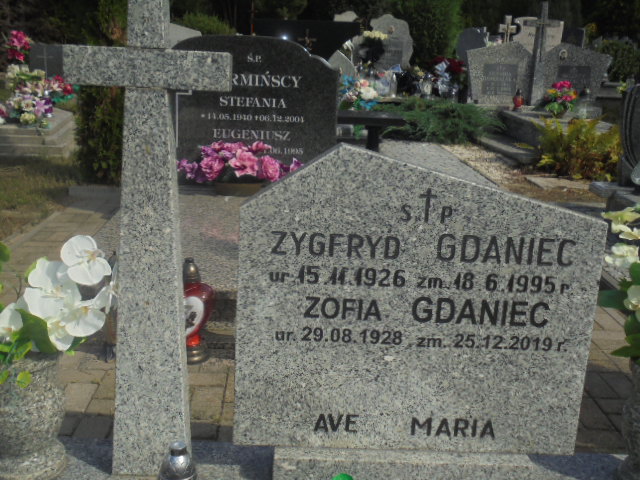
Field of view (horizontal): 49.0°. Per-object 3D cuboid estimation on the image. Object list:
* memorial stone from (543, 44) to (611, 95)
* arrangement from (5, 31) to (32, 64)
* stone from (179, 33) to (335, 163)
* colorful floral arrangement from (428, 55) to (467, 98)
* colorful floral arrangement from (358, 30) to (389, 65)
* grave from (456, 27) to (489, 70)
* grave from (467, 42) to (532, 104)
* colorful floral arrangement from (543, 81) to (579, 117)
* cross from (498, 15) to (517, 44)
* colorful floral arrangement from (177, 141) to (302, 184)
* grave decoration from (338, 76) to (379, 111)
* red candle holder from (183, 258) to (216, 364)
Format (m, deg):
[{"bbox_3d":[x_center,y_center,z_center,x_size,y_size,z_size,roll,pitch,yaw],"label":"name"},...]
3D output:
[{"bbox_3d":[2.963,-1.917,8.186,0.820,0.695,0.130,2,17,-3],"label":"memorial stone"},{"bbox_3d":[-3.028,-1.926,7.034,0.256,0.330,0.250,2,17,-3],"label":"arrangement"},{"bbox_3d":[-0.373,-0.710,3.956,0.946,0.850,0.100,2,17,-3],"label":"stone"},{"bbox_3d":[1.577,-2.030,8.760,0.502,0.497,0.380,2,17,-3],"label":"colorful floral arrangement"},{"bbox_3d":[0.708,-2.546,9.298,0.398,0.433,0.280,2,17,-3],"label":"colorful floral arrangement"},{"bbox_3d":[2.092,-2.540,9.733,0.484,0.799,0.120,2,17,-3],"label":"grave"},{"bbox_3d":[2.075,-1.928,8.147,0.766,0.698,0.130,2,17,-3],"label":"grave"},{"bbox_3d":[2.434,-1.450,7.194,0.391,0.364,0.330,2,17,-3],"label":"colorful floral arrangement"},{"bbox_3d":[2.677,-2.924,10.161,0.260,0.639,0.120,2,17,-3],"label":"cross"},{"bbox_3d":[-0.435,-0.416,3.836,0.723,0.254,0.320,2,17,-3],"label":"colorful floral arrangement"},{"bbox_3d":[0.307,-1.197,5.824,0.374,0.309,0.340,2,17,-3],"label":"grave decoration"},{"bbox_3d":[-0.472,0.247,2.532,0.190,0.374,0.150,2,17,-3],"label":"red candle holder"}]

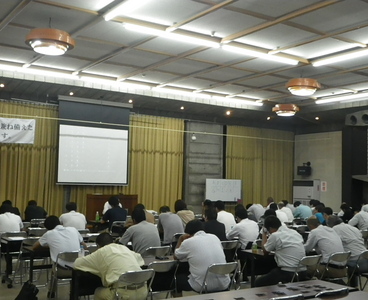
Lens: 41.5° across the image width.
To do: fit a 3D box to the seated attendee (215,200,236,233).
[{"bbox_3d":[0.771,1.716,9.980,0.500,1.320,0.800,4,-4,-33],"label":"seated attendee"}]

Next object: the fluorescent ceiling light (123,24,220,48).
[{"bbox_3d":[-0.188,-2.312,9.912,2.380,0.120,0.160,3,-5,-35],"label":"fluorescent ceiling light"}]

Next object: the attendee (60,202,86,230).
[{"bbox_3d":[-2.193,1.673,9.543,0.540,1.250,0.780,3,-5,-35],"label":"attendee"}]

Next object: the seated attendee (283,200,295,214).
[{"bbox_3d":[2.960,2.100,14.470,0.480,1.240,0.780,4,-5,-35],"label":"seated attendee"}]

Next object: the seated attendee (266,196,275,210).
[{"bbox_3d":[2.537,2.047,14.118,0.480,1.280,0.780,4,-5,-35],"label":"seated attendee"}]

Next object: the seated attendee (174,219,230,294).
[{"bbox_3d":[0.189,1.527,6.085,0.580,1.270,0.820,4,-4,-34],"label":"seated attendee"}]

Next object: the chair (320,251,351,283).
[{"bbox_3d":[2.012,1.790,6.771,0.460,0.770,0.490,4,-5,-36],"label":"chair"}]

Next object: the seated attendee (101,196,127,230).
[{"bbox_3d":[-1.631,1.760,11.358,0.540,1.320,0.780,4,-4,-34],"label":"seated attendee"}]

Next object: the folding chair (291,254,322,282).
[{"bbox_3d":[1.599,1.813,6.657,0.460,0.760,0.470,4,-4,-33],"label":"folding chair"}]

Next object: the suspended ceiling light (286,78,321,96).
[{"bbox_3d":[3.266,-1.719,13.264,0.950,0.380,0.950,1,-4,0],"label":"suspended ceiling light"}]

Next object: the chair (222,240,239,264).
[{"bbox_3d":[0.628,1.919,8.313,0.460,0.770,0.480,4,-4,-34],"label":"chair"}]

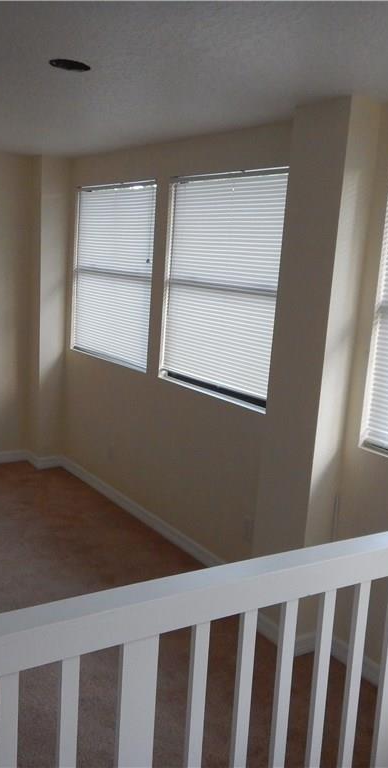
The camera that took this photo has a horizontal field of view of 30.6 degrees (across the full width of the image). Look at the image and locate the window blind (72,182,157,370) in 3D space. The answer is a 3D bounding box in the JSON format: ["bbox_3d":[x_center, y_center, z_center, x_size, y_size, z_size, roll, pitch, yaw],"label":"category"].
[{"bbox_3d":[-0.539,-0.741,4.777,0.045,1.156,1.037,-3,12,-35],"label":"window blind"}]

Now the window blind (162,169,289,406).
[{"bbox_3d":[0.141,-0.544,3.836,0.045,1.128,0.983,-3,12,-35],"label":"window blind"}]

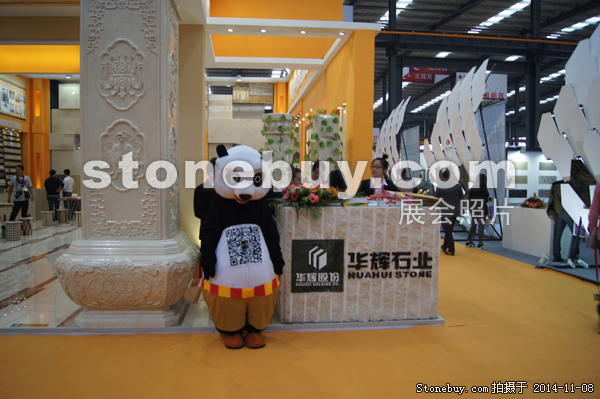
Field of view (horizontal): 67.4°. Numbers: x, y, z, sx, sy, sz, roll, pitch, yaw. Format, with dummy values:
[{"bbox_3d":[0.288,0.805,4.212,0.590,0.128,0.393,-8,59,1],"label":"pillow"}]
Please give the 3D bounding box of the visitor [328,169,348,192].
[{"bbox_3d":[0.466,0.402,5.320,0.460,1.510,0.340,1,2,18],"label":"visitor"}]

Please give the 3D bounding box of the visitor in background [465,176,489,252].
[{"bbox_3d":[3.825,0.262,9.719,0.500,1.620,0.360,1,2,3],"label":"visitor in background"}]

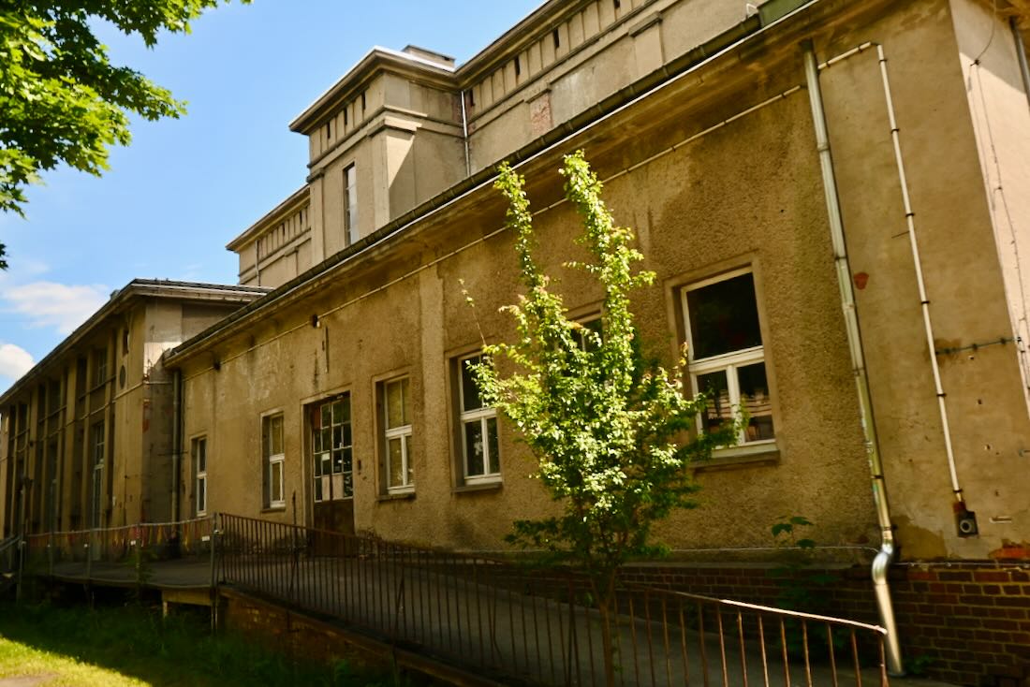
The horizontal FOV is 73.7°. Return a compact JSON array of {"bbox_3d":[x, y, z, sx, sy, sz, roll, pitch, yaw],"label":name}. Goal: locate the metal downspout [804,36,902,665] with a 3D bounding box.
[{"bbox_3d":[2.876,-0.091,5.893,0.180,5.480,0.160,7,-15,-44],"label":"metal downspout"}]

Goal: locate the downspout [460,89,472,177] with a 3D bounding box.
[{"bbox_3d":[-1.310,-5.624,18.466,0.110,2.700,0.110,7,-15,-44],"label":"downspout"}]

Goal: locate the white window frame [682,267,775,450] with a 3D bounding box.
[{"bbox_3d":[2.220,0.195,7.047,0.120,1.830,0.930,7,-15,-44],"label":"white window frame"}]

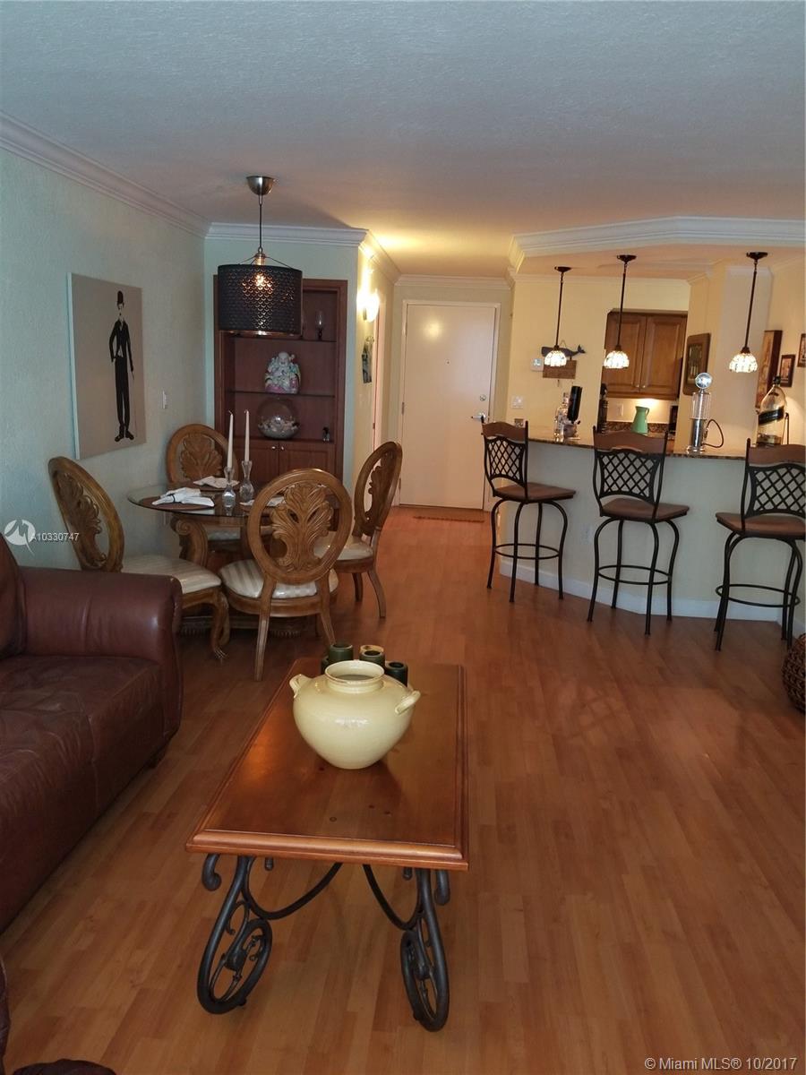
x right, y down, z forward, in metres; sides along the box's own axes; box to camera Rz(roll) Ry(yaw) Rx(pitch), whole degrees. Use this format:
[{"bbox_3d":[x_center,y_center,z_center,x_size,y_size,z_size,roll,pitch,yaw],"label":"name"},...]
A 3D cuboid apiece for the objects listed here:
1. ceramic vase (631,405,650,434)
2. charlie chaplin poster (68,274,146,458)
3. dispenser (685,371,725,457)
[{"bbox_3d":[2.486,-1.224,8.453,0.200,0.290,0.170,3,12,4],"label":"ceramic vase"},{"bbox_3d":[-1.543,-0.895,4.268,0.030,0.865,0.840,3,12,4],"label":"charlie chaplin poster"},{"bbox_3d":[1.974,-0.816,5.282,0.250,0.540,0.150,3,13,3],"label":"dispenser"}]

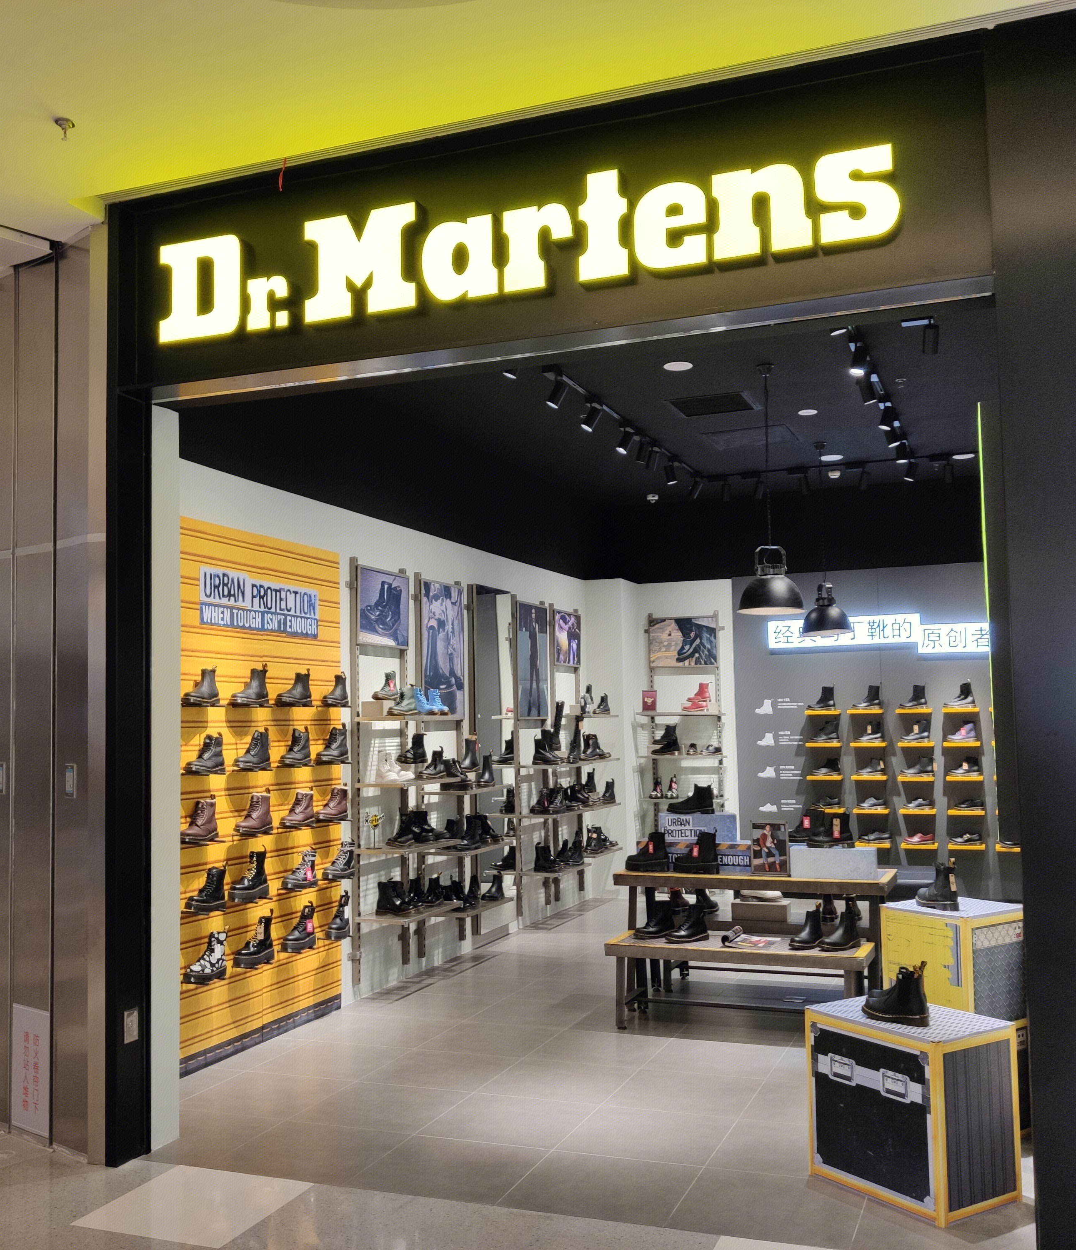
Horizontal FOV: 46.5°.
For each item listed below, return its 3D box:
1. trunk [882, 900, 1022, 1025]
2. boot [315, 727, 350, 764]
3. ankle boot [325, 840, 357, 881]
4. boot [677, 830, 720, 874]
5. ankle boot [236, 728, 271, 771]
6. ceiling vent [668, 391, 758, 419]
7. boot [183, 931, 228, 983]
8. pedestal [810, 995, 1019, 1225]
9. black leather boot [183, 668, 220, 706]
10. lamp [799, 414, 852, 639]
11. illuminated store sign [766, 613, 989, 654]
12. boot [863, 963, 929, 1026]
[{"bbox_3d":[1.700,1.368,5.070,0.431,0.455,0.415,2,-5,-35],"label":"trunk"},{"bbox_3d":[-1.190,0.692,7.280,0.100,0.225,0.270,-3,-5,21],"label":"boot"},{"bbox_3d":[-1.126,1.341,7.150,0.110,0.213,0.282,-3,-5,21],"label":"ankle boot"},{"bbox_3d":[0.914,1.304,7.228,0.283,0.252,0.105,-4,-5,34],"label":"boot"},{"bbox_3d":[-1.485,0.651,6.513,0.104,0.219,0.277,-3,-5,25],"label":"ankle boot"},{"bbox_3d":[1.154,-1.426,8.172,0.520,0.030,0.500,-3,-5,21],"label":"ceiling vent"},{"bbox_3d":[-1.609,1.605,6.078,0.108,0.230,0.275,-3,-5,21],"label":"boot"},{"bbox_3d":[1.329,1.702,4.476,0.402,0.594,0.600,1,-5,-33],"label":"pedestal"},{"bbox_3d":[-1.609,0.297,6.019,0.106,0.183,0.275,-3,-5,21],"label":"black leather boot"},{"bbox_3d":[2.193,-0.663,9.592,0.400,1.500,0.400,-3,-5,21],"label":"lamp"},{"bbox_3d":[3.161,0.103,11.584,2.059,0.368,0.080,-3,-4,21],"label":"illuminated store sign"},{"bbox_3d":[1.275,1.295,4.481,0.103,0.220,0.272,3,-6,-42],"label":"boot"}]

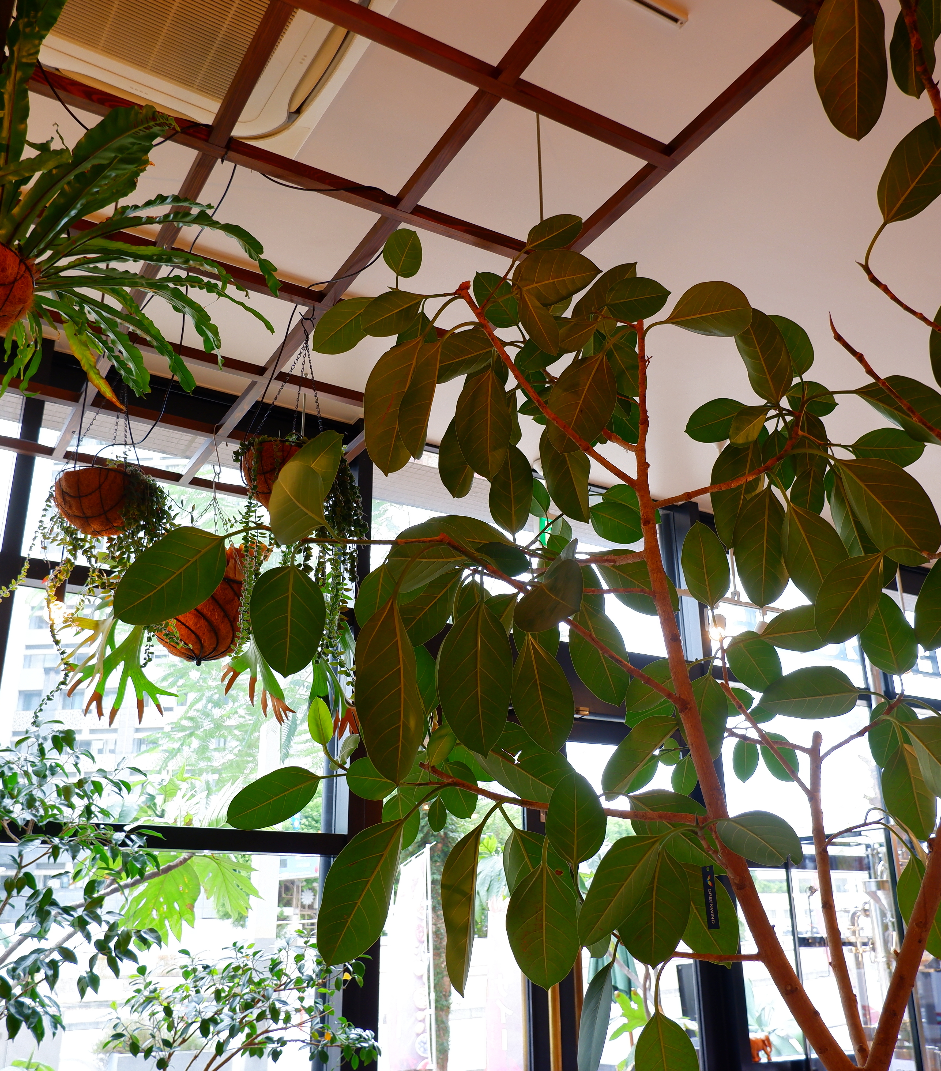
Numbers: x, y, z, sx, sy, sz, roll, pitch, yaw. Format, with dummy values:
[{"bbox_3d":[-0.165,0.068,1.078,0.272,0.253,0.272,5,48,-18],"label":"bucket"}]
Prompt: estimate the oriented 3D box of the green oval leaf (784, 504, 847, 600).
[{"bbox_3d":[0.401,0.026,1.200,0.069,0.143,0.040,-24,0,16],"label":"green oval leaf"}]

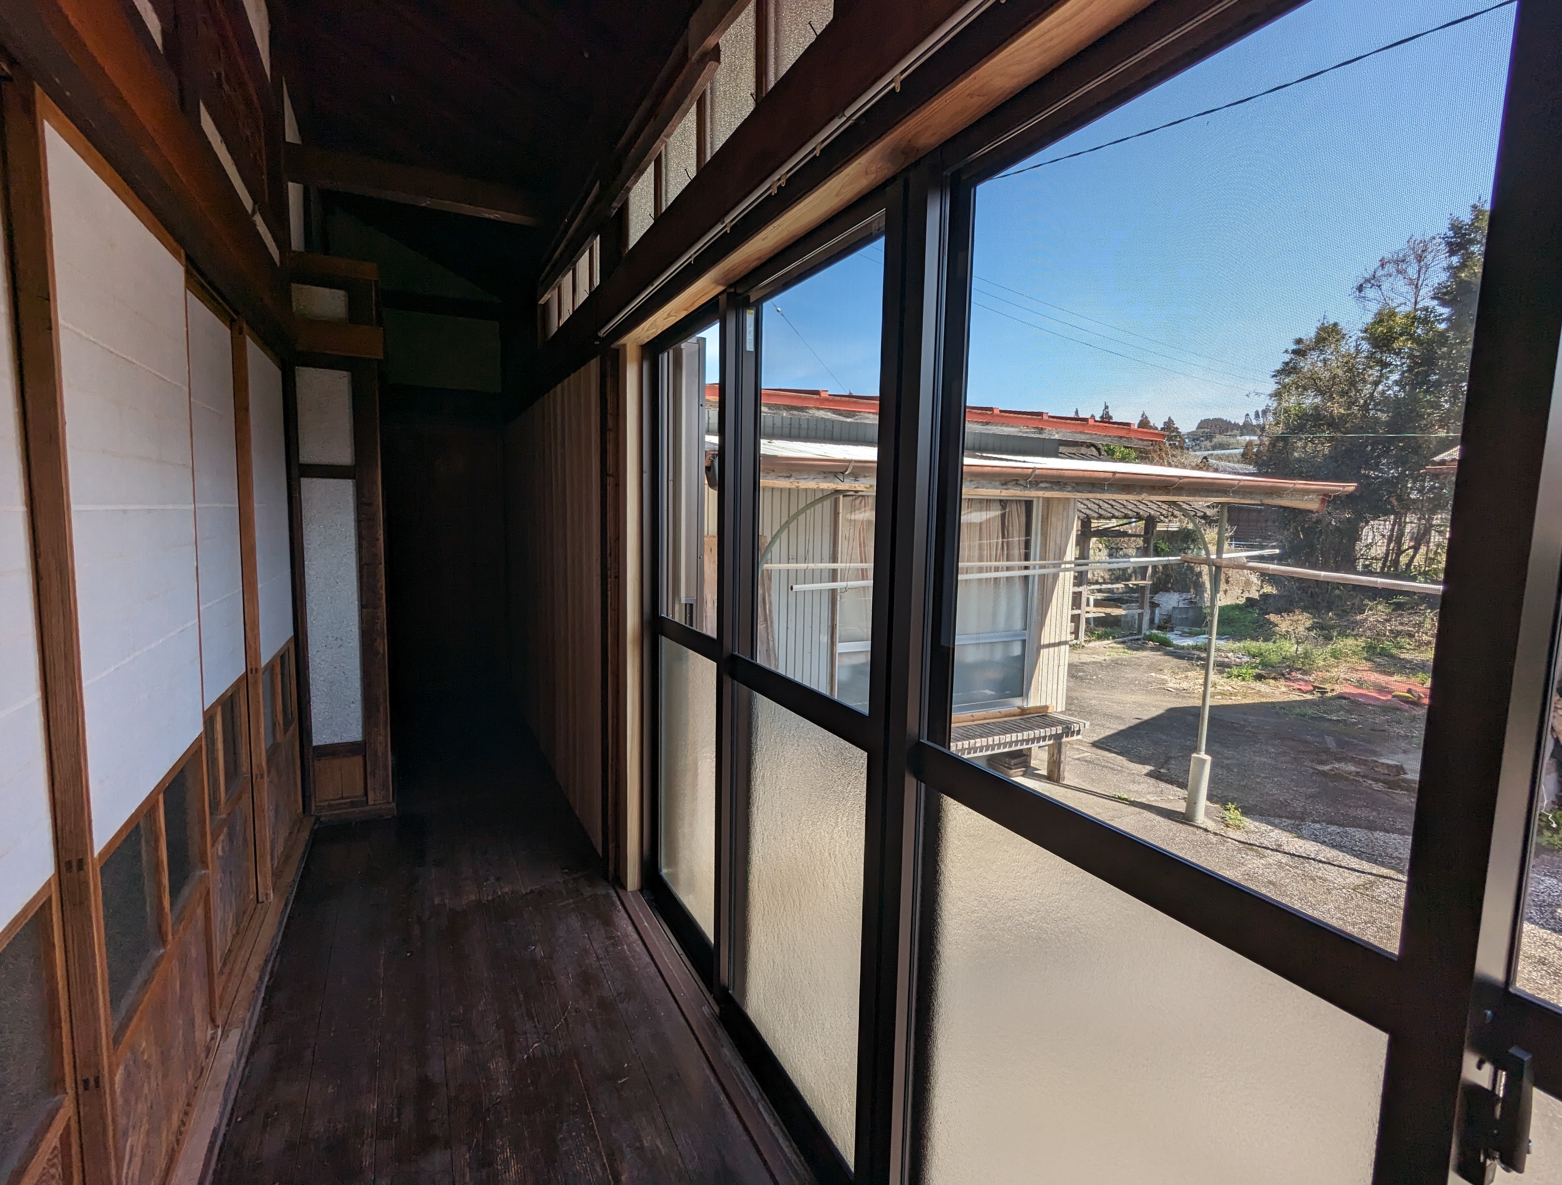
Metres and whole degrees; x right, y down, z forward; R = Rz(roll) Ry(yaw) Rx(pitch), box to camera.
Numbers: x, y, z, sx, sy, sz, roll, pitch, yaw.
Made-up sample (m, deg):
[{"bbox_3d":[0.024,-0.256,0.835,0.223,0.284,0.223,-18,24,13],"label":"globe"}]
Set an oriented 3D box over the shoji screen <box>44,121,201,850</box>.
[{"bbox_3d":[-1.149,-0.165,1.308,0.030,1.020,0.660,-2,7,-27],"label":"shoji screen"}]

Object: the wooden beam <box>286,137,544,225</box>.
[{"bbox_3d":[-1.448,-1.618,2.961,0.950,0.125,0.120,-1,7,-27],"label":"wooden beam"}]

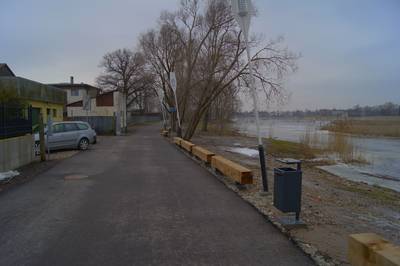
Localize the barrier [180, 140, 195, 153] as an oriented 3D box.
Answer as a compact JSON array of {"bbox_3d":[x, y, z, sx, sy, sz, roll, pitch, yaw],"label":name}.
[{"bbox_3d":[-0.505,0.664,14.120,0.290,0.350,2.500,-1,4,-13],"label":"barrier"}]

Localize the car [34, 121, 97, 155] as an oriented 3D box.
[{"bbox_3d":[-7.100,0.202,14.340,1.780,1.490,4.500,1,4,22],"label":"car"}]

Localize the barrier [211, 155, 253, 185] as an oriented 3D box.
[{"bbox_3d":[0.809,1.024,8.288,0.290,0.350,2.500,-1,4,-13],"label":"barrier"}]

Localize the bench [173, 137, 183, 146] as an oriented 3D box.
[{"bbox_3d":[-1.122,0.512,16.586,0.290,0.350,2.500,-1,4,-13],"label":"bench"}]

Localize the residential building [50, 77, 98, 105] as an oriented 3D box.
[{"bbox_3d":[-17.300,-3.731,39.345,7.500,6.200,8.000,-1,4,-9],"label":"residential building"}]

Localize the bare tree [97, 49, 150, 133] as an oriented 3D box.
[{"bbox_3d":[-7.180,-3.857,28.316,5.200,7.810,5.000,0,4,0],"label":"bare tree"}]

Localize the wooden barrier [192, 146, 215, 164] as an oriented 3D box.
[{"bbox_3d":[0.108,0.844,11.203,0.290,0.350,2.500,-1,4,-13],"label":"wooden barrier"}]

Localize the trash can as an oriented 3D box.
[{"bbox_3d":[1.482,0.943,5.048,0.370,0.996,0.330,-1,4,-13],"label":"trash can"}]

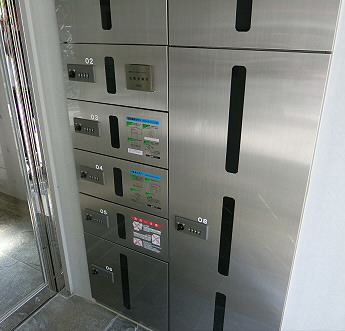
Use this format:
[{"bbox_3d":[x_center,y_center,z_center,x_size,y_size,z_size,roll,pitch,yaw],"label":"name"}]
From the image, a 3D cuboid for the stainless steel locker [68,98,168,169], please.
[{"bbox_3d":[-0.119,-0.209,1.460,0.487,0.221,0.450,12,25,26],"label":"stainless steel locker"}]

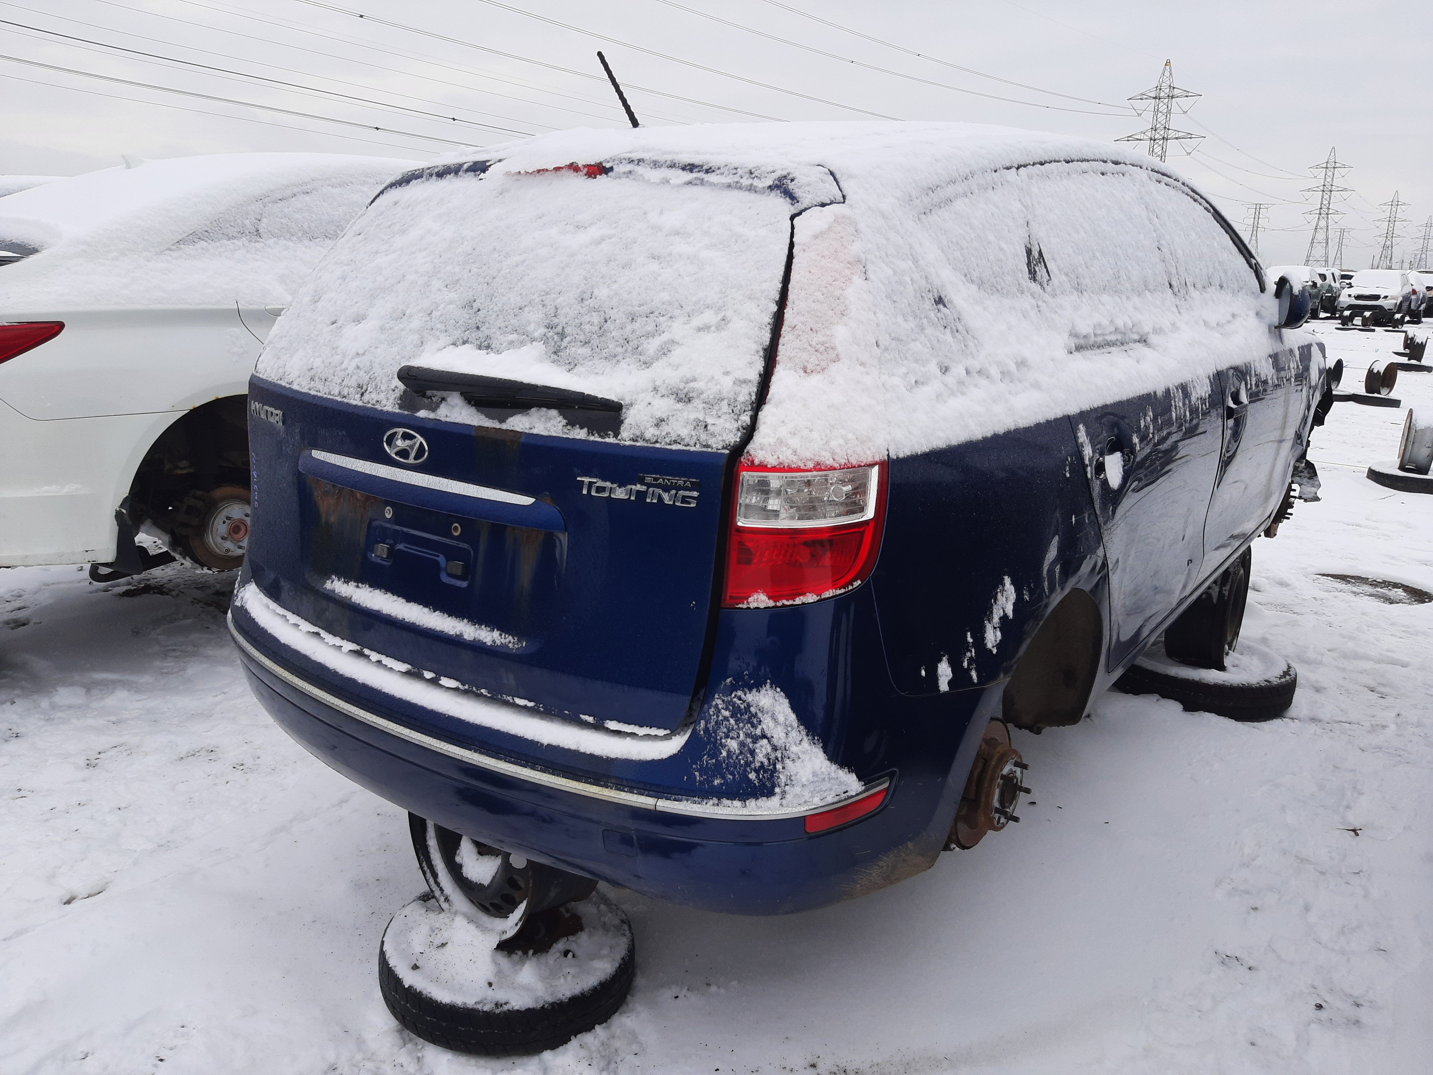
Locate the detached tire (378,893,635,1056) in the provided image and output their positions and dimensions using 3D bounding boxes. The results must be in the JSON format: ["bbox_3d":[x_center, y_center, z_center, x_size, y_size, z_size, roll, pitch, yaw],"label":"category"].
[{"bbox_3d":[-0.452,0.924,2.360,0.540,0.140,0.540,1,14,0],"label":"detached tire"}]

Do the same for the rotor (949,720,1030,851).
[{"bbox_3d":[0.535,0.478,2.077,0.125,0.280,0.280,12,19,35],"label":"rotor"}]

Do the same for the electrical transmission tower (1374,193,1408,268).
[{"bbox_3d":[332.801,-148.898,532.455,16.300,43.500,7.200,11,17,35],"label":"electrical transmission tower"}]

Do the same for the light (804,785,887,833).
[{"bbox_3d":[0.195,0.397,1.585,0.170,0.034,0.032,-11,20,-36],"label":"light"}]

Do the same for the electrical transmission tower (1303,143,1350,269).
[{"bbox_3d":[204.397,-108.595,362.959,16.300,43.500,7.200,11,17,35],"label":"electrical transmission tower"}]

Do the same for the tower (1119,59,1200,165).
[{"bbox_3d":[86.865,-71.963,212.716,16.300,41.600,7.200,11,17,35],"label":"tower"}]

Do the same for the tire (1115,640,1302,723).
[{"bbox_3d":[1.697,0.486,3.799,0.608,0.170,0.608,1,14,0],"label":"tire"}]

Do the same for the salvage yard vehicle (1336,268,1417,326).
[{"bbox_3d":[23.426,-8.577,38.152,1.790,1.650,4.600,12,18,37],"label":"salvage yard vehicle"}]

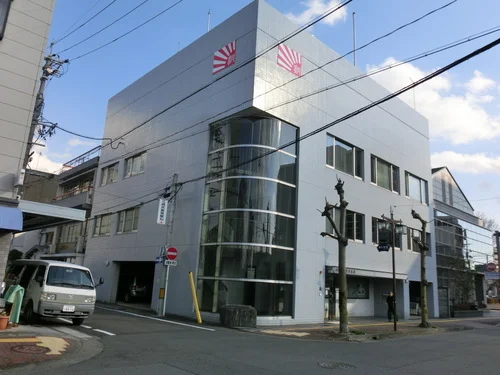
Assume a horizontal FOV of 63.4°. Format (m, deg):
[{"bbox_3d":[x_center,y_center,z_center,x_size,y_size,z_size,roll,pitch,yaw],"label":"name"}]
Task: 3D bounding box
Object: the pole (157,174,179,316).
[{"bbox_3d":[-3.889,2.613,19.183,0.380,6.650,0.380,6,-14,-11],"label":"pole"}]

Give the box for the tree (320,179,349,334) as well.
[{"bbox_3d":[3.272,2.440,15.314,0.980,5.900,0.750,0,-14,12],"label":"tree"}]

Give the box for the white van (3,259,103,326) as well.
[{"bbox_3d":[-6.840,3.556,13.761,1.740,1.920,4.300,17,-19,-41],"label":"white van"}]

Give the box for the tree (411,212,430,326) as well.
[{"bbox_3d":[8.462,3.939,19.989,0.920,5.710,0.750,-3,-15,22],"label":"tree"}]

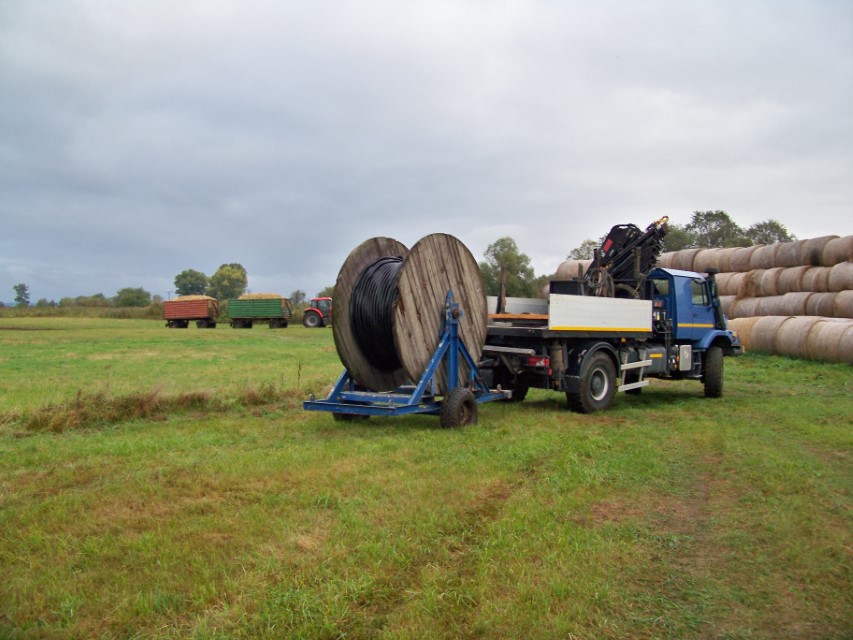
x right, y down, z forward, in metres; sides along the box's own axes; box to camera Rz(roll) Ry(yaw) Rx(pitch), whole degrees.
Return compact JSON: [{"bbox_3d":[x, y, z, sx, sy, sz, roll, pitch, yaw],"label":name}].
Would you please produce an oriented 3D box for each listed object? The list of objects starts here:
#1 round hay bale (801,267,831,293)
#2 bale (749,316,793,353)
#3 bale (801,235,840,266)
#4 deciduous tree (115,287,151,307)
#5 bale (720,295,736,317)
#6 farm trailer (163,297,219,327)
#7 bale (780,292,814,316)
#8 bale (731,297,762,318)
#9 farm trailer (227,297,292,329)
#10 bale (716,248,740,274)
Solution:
[{"bbox_3d":[15.874,-1.376,32.253,1.420,1.420,1.220,0,1,-27],"label":"round hay bale"},{"bbox_3d":[13.404,0.587,31.148,1.480,1.480,1.220,0,0,-27],"label":"bale"},{"bbox_3d":[17.526,-2.978,35.996,1.480,1.480,1.220,0,0,-27],"label":"bale"},{"bbox_3d":[-77.456,-4.494,215.000,9.600,7.900,9.200,1,0,0],"label":"deciduous tree"},{"bbox_3d":[12.764,-0.356,34.953,1.350,1.350,1.250,0,0,-27],"label":"bale"},{"bbox_3d":[-23.649,-0.752,81.500,4.800,3.150,2.400,1,0,11],"label":"farm trailer"},{"bbox_3d":[16.509,-0.439,35.520,1.480,1.480,1.220,0,0,-27],"label":"bale"},{"bbox_3d":[13.879,-0.215,34.185,1.420,1.420,1.220,0,1,-27],"label":"bale"},{"bbox_3d":[-15.559,-0.673,76.000,5.200,3.000,2.450,0,1,11],"label":"farm trailer"},{"bbox_3d":[13.475,-2.503,36.409,1.350,1.350,1.250,0,0,-27],"label":"bale"}]

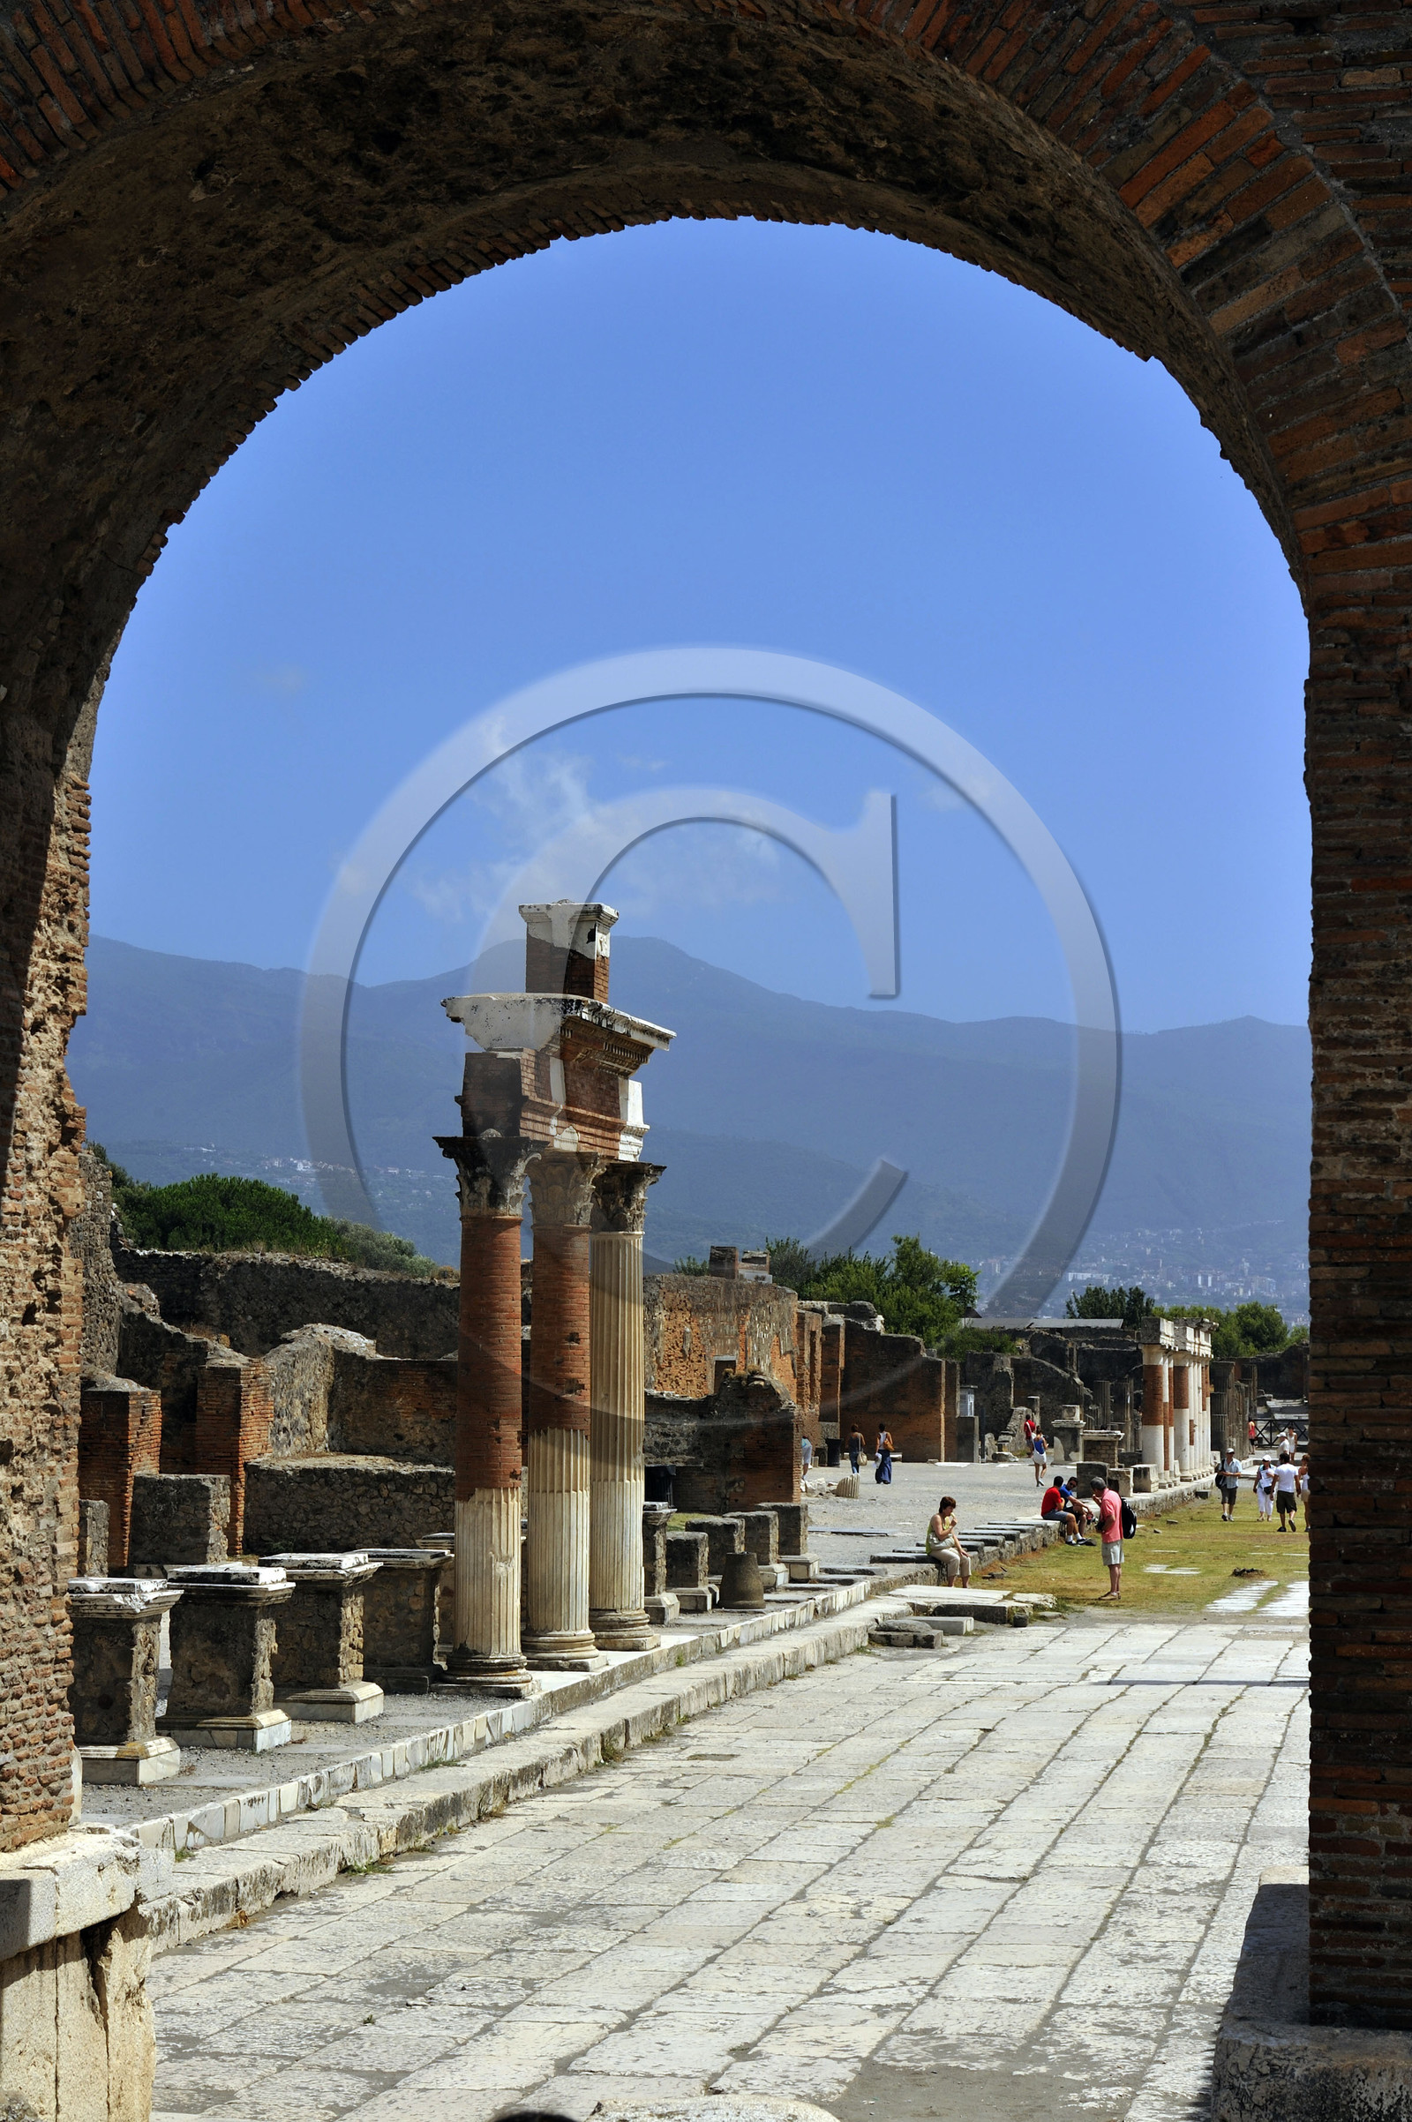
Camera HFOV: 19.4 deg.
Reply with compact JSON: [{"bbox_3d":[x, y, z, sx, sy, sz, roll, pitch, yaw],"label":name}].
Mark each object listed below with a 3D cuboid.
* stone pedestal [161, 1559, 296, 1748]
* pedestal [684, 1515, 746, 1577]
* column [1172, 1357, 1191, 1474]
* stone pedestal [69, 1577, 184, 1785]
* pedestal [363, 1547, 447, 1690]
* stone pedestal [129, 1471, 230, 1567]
[{"bbox_3d":[-3.065,3.829,26.403,0.670,1.130,0.770,-1,-5,10],"label":"stone pedestal"},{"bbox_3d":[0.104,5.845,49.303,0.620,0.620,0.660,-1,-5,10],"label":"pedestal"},{"bbox_3d":[14.649,10.953,127.000,0.560,3.750,0.560,-1,-5,10],"label":"column"},{"bbox_3d":[-3.926,3.963,26.471,0.900,1.270,0.900,-1,-5,10],"label":"stone pedestal"},{"bbox_3d":[-2.371,4.305,31.803,0.700,1.080,0.770,-1,-5,10],"label":"pedestal"},{"bbox_3d":[-6.277,5.643,49.415,0.920,1.300,0.900,-1,-5,10],"label":"stone pedestal"}]

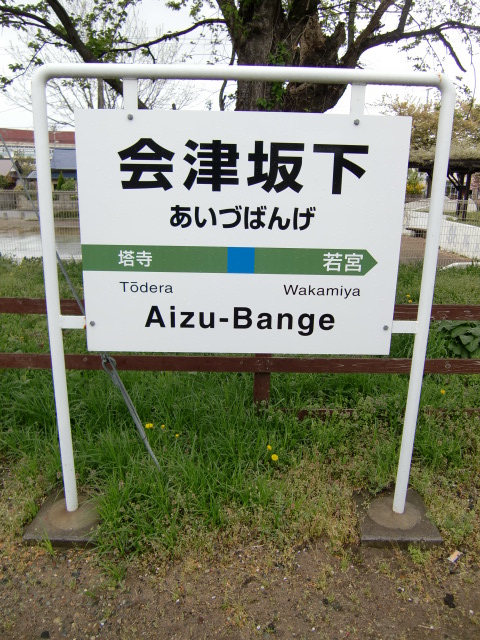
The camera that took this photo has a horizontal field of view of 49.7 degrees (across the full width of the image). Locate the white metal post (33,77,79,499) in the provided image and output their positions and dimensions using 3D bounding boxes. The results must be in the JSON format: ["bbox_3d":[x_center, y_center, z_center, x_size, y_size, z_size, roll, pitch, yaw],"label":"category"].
[{"bbox_3d":[-0.730,-0.017,2.038,0.053,1.790,0.053,1,16,-2],"label":"white metal post"}]

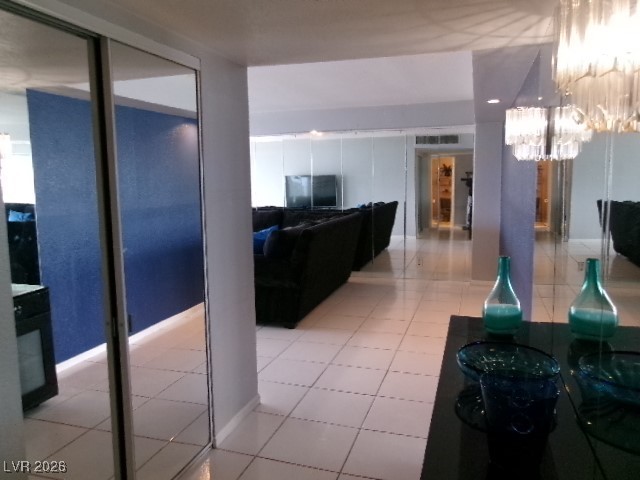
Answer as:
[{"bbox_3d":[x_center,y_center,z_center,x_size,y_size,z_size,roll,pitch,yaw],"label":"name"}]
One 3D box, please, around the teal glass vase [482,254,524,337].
[{"bbox_3d":[0.803,0.238,2.183,0.166,0.325,0.166,1,7,18],"label":"teal glass vase"}]

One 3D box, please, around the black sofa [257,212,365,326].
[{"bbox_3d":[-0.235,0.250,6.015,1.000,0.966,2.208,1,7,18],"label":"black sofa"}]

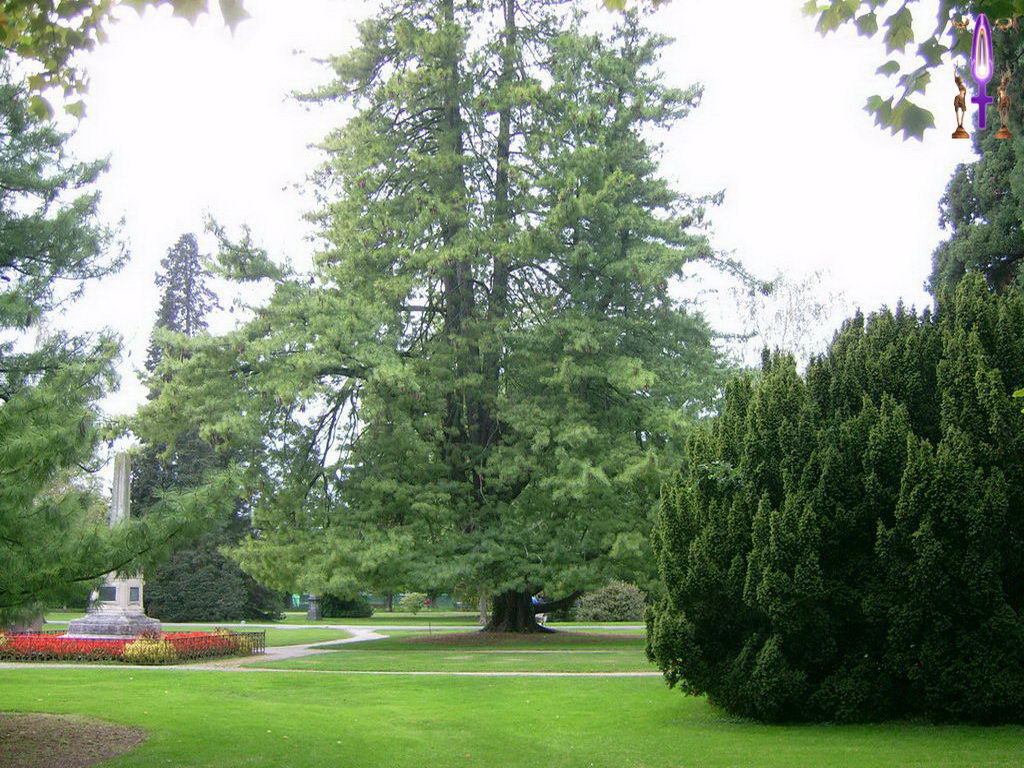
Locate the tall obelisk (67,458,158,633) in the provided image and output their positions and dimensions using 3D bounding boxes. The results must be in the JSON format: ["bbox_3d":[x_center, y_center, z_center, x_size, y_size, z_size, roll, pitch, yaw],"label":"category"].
[{"bbox_3d":[-10.172,4.246,30.733,1.623,4.958,1.623,-2,-10,11],"label":"tall obelisk"}]

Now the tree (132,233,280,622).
[{"bbox_3d":[-17.391,2.140,66.642,8.200,22.168,8.200,2,-10,-15],"label":"tree"}]

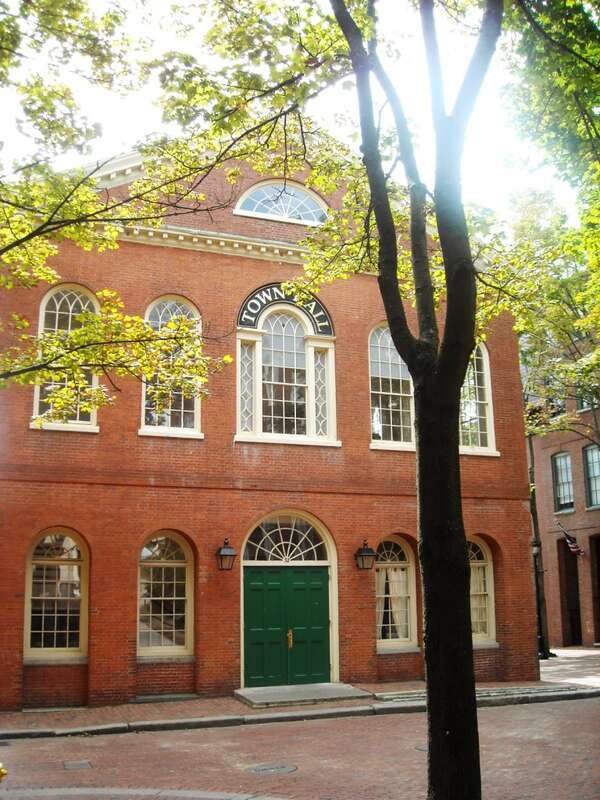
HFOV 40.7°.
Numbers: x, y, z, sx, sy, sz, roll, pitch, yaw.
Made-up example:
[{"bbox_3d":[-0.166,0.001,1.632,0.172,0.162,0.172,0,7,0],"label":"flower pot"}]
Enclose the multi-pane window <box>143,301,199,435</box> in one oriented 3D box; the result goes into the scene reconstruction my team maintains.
[{"bbox_3d":[-2.627,-0.755,16.609,1.240,2.953,0.180,5,-15,-21],"label":"multi-pane window"}]

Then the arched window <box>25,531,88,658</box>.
[{"bbox_3d":[-4.528,3.557,15.029,1.151,2.348,0.180,5,-15,-21],"label":"arched window"}]

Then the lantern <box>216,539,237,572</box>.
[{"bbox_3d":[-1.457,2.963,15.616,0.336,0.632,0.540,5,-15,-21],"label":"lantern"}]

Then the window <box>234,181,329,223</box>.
[{"bbox_3d":[-0.353,-4.514,18.488,2.365,1.080,0.180,5,-15,-21],"label":"window"}]

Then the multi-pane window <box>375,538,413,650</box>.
[{"bbox_3d":[2.068,4.282,18.196,1.160,2.420,0.140,5,-14,-20],"label":"multi-pane window"}]

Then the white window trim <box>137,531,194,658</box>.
[{"bbox_3d":[-2.648,3.753,15.772,1.167,2.395,0.180,5,-15,-21],"label":"white window trim"}]

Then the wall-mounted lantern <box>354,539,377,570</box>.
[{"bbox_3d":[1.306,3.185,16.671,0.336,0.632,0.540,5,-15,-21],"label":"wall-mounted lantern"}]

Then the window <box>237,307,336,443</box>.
[{"bbox_3d":[-0.283,-0.571,17.470,2.354,3.119,0.220,5,-15,-21],"label":"window"}]

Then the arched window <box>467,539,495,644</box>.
[{"bbox_3d":[3.902,4.267,18.296,1.168,2.384,0.180,5,-15,-21],"label":"arched window"}]

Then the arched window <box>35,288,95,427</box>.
[{"bbox_3d":[-4.529,-0.867,15.847,1.301,2.979,0.200,5,-15,-21],"label":"arched window"}]

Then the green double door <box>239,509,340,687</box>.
[{"bbox_3d":[-0.244,3.981,16.394,2.090,3.504,0.220,5,-15,-21],"label":"green double door"}]

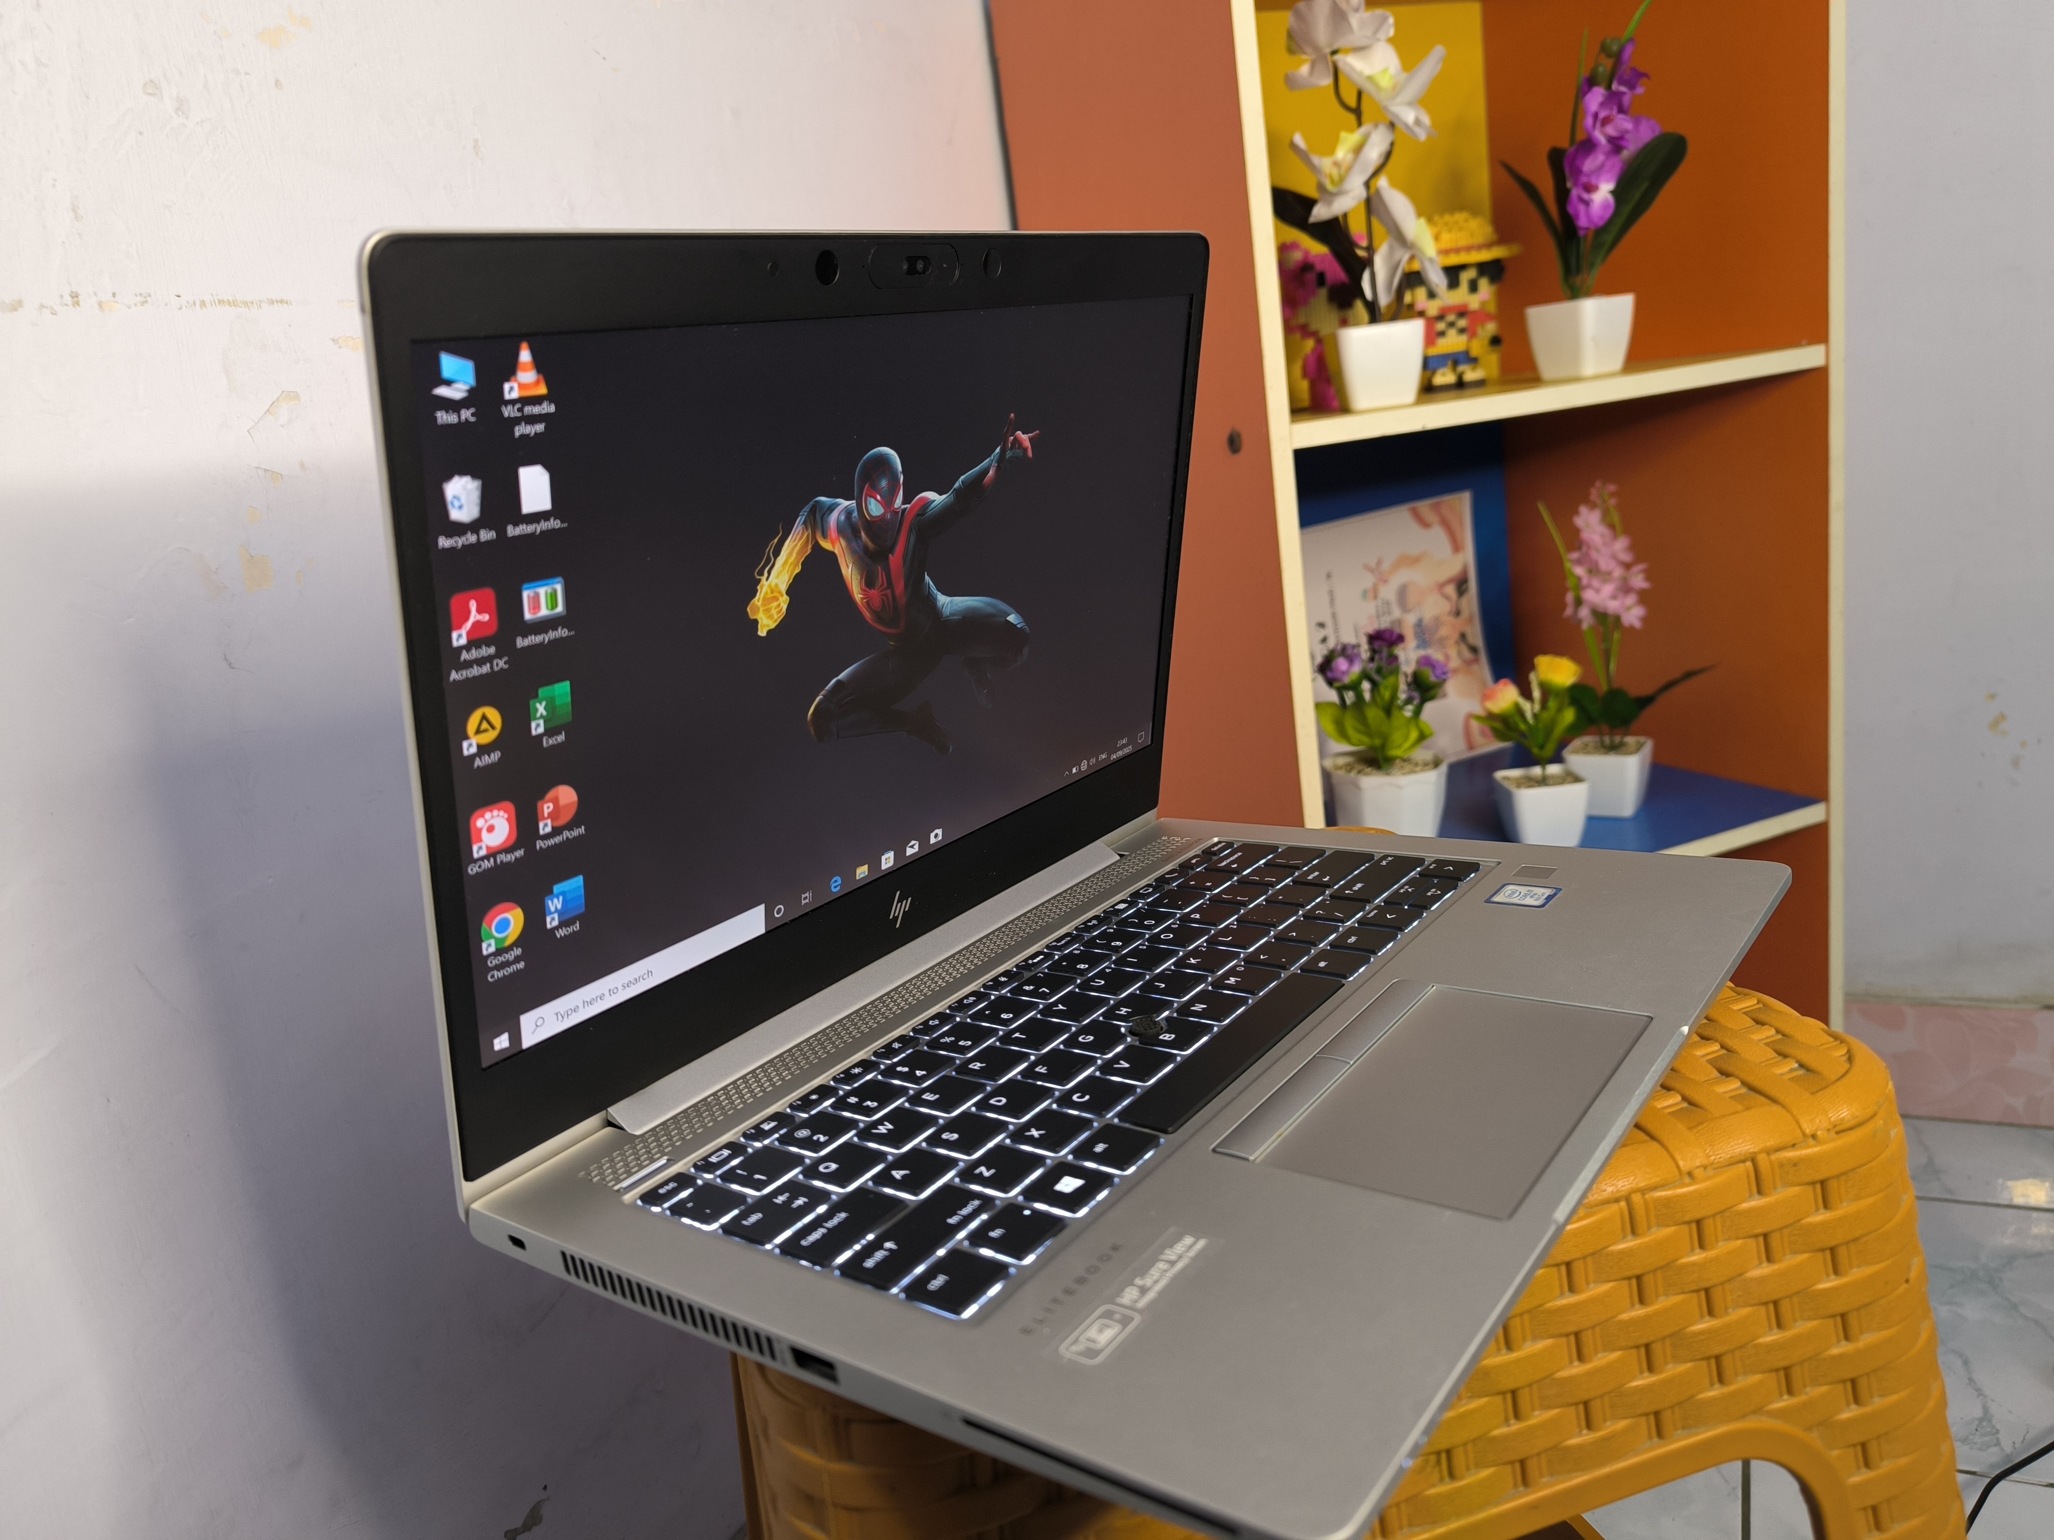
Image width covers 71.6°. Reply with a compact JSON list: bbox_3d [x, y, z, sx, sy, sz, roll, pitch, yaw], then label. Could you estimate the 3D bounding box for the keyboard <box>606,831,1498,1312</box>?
[{"bbox_3d":[0.029,0.067,0.402,0.103,0.005,0.272,2,17,38],"label":"keyboard"}]

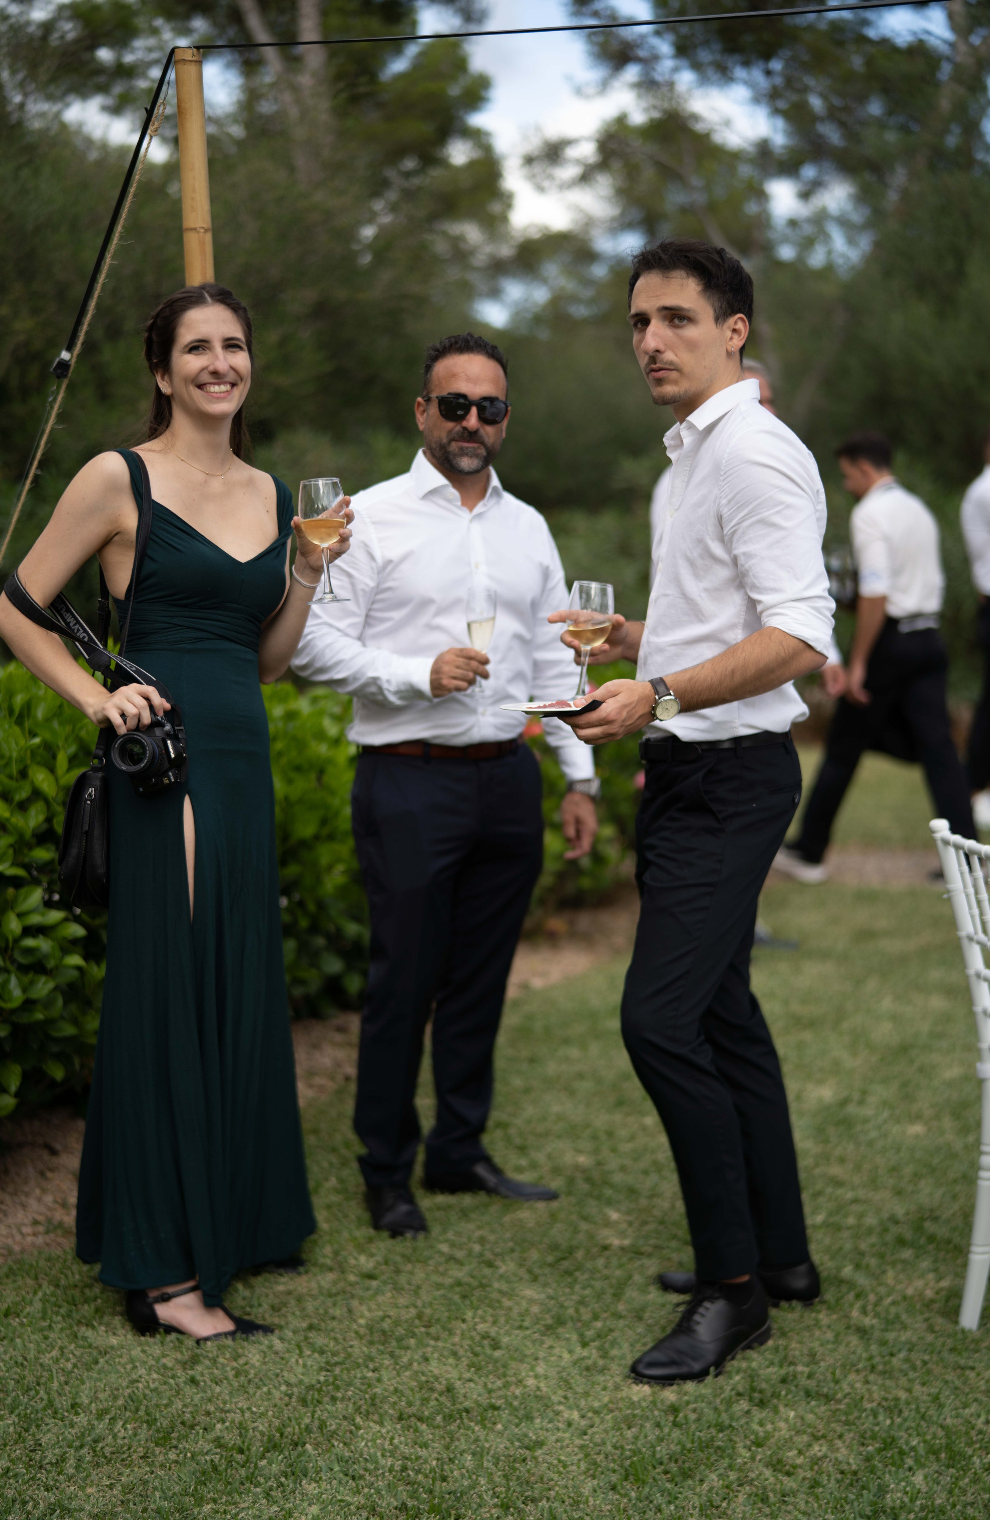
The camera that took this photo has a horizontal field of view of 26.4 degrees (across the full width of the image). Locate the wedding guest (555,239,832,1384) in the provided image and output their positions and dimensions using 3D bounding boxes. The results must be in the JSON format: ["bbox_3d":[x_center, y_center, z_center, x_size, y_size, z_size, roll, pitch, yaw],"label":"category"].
[{"bbox_3d":[0.328,0.068,3.429,0.460,1.780,0.500,-3,6,-18],"label":"wedding guest"}]

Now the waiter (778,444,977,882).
[{"bbox_3d":[1.443,-0.385,7.965,0.720,1.681,0.500,4,7,34],"label":"waiter"}]

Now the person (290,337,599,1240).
[{"bbox_3d":[-0.092,0.041,4.098,0.580,1.698,0.420,-3,7,-20],"label":"person"}]

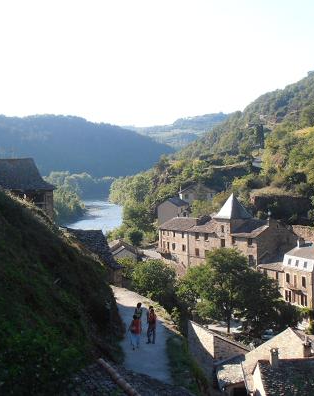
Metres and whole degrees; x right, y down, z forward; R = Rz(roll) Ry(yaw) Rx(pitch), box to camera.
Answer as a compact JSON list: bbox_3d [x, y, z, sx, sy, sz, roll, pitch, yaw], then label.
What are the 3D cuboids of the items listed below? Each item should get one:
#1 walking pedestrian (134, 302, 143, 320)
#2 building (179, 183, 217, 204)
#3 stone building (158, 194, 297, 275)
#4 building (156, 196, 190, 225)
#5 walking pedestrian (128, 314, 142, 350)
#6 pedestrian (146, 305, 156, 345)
[{"bbox_3d":[-0.849,5.765,41.030,0.500,1.630,0.380,0,3,-6],"label":"walking pedestrian"},{"bbox_3d":[11.760,-1.307,249.987,9.900,6.400,9.000,0,3,-3],"label":"building"},{"bbox_3d":[13.010,6.499,162.995,9.800,15.100,28.500,-2,3,-35],"label":"stone building"},{"bbox_3d":[4.313,3.442,221.446,5.600,6.700,11.000,1,3,14],"label":"building"},{"bbox_3d":[-0.959,5.952,38.436,0.580,1.570,0.450,0,3,-8],"label":"walking pedestrian"},{"bbox_3d":[-0.295,5.779,39.429,0.520,1.710,0.420,-1,3,-15],"label":"pedestrian"}]

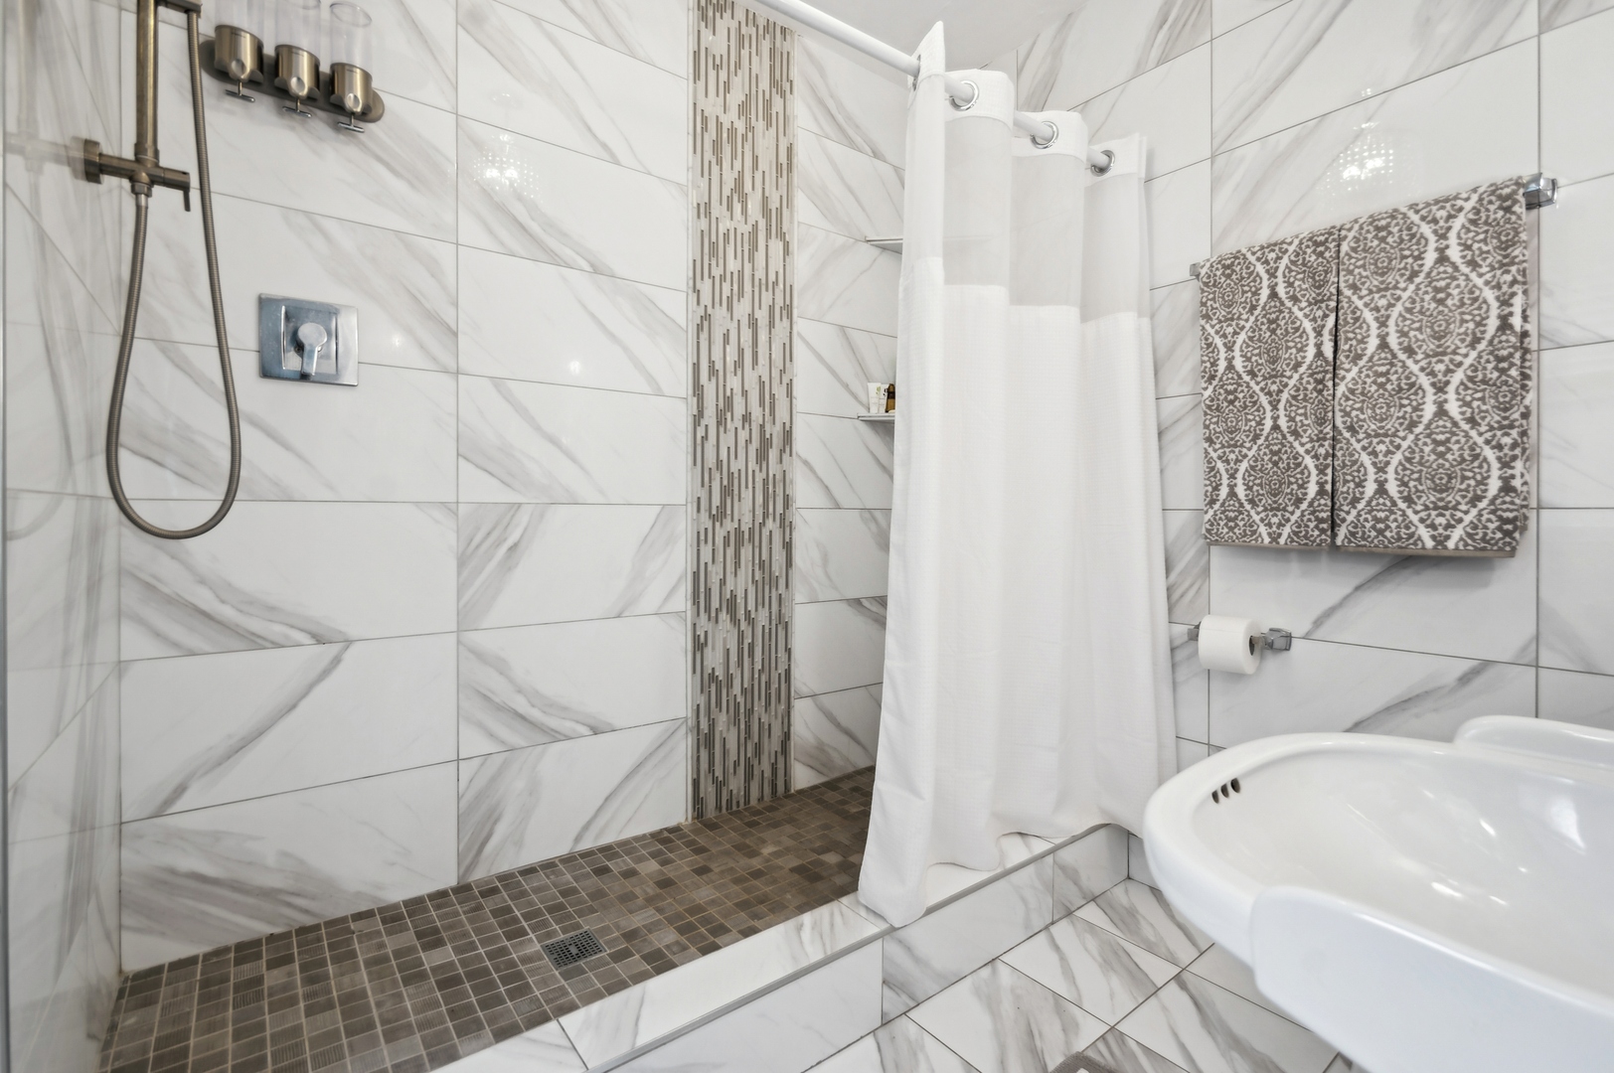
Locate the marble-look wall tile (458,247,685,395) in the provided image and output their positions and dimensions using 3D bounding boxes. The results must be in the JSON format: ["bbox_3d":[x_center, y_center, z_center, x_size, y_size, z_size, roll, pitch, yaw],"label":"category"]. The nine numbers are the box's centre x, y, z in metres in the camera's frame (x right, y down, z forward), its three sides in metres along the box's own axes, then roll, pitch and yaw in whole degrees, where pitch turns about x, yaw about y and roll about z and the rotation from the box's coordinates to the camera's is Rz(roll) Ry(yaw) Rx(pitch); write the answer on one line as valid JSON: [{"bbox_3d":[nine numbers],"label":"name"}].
[{"bbox_3d":[-0.601,-0.553,1.798,0.601,0.313,0.012,-1,1,-35],"label":"marble-look wall tile"}]

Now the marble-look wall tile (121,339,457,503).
[{"bbox_3d":[-1.062,-0.229,1.438,0.565,0.309,0.010,-1,1,-39],"label":"marble-look wall tile"}]

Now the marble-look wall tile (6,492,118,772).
[{"bbox_3d":[-1.053,0.097,0.967,0.010,0.309,0.700,-1,1,-39],"label":"marble-look wall tile"}]

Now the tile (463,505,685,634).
[{"bbox_3d":[-0.601,0.070,1.798,0.601,0.312,0.012,-1,1,-35],"label":"tile"}]

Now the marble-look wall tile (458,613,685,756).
[{"bbox_3d":[-0.604,0.382,1.812,0.613,0.309,0.010,-1,1,-39],"label":"marble-look wall tile"}]

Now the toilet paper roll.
[{"bbox_3d":[1.059,0.272,1.680,0.132,0.132,0.102,-1,1,-39],"label":"toilet paper roll"}]

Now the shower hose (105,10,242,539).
[{"bbox_3d":[-0.987,-0.415,1.052,0.156,0.838,0.050,-1,1,-39],"label":"shower hose"}]

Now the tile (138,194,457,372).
[{"bbox_3d":[-1.081,-0.543,1.457,0.576,0.311,0.012,-1,1,-35],"label":"tile"}]

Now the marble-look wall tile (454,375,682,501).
[{"bbox_3d":[-0.603,-0.240,1.811,0.613,0.309,0.010,-1,1,-39],"label":"marble-look wall tile"}]

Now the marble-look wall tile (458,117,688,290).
[{"bbox_3d":[-0.600,-0.866,1.799,0.606,0.311,0.012,-1,1,-35],"label":"marble-look wall tile"}]

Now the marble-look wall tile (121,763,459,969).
[{"bbox_3d":[-1.065,0.694,1.439,0.565,0.291,0.010,-1,1,-39],"label":"marble-look wall tile"}]

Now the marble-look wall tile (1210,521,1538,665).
[{"bbox_3d":[1.258,0.093,1.556,0.010,0.309,0.592,-1,1,-39],"label":"marble-look wall tile"}]

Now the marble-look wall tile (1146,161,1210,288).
[{"bbox_3d":[0.895,-0.860,2.023,0.012,0.311,0.601,-1,1,-38],"label":"marble-look wall tile"}]

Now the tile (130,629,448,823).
[{"bbox_3d":[-1.081,0.390,1.457,0.576,0.309,0.012,-1,1,-35],"label":"tile"}]

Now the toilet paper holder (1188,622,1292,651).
[{"bbox_3d":[1.085,0.254,1.703,0.073,0.055,0.215,-1,1,-39],"label":"toilet paper holder"}]

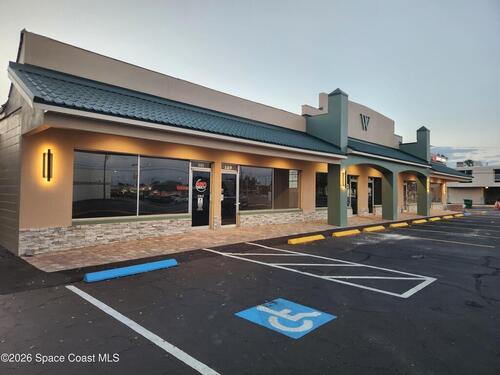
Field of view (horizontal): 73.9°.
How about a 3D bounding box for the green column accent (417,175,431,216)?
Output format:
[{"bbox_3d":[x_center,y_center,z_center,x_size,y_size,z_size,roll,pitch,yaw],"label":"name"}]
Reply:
[{"bbox_3d":[11.879,0.517,22.730,0.590,2.719,0.590,0,-1,44],"label":"green column accent"}]

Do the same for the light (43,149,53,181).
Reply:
[{"bbox_3d":[-5.078,-0.559,8.354,0.120,0.803,0.200,0,-1,44],"label":"light"}]

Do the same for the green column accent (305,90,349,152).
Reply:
[{"bbox_3d":[3.698,-3.159,16.155,1.930,3.078,0.652,0,-1,44],"label":"green column accent"}]

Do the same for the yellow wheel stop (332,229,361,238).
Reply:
[{"bbox_3d":[3.684,1.718,12.725,0.170,0.130,1.860,0,-1,44],"label":"yellow wheel stop"}]

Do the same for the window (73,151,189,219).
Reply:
[{"bbox_3d":[-3.611,-0.067,10.771,0.100,1.959,3.949,0,-1,44],"label":"window"}]

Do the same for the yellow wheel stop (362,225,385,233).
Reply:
[{"bbox_3d":[5.178,1.707,13.881,0.160,0.130,1.830,0,-1,44],"label":"yellow wheel stop"}]

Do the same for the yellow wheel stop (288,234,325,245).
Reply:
[{"bbox_3d":[1.816,1.636,10.443,0.160,0.130,1.830,0,-1,44],"label":"yellow wheel stop"}]

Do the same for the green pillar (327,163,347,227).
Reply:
[{"bbox_3d":[3.835,0.327,14.501,0.590,2.719,0.590,0,-1,44],"label":"green pillar"}]

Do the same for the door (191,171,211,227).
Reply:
[{"bbox_3d":[-1.793,0.400,12.107,0.070,2.112,0.885,0,-1,44],"label":"door"}]

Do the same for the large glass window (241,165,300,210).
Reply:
[{"bbox_3d":[1.077,0.049,15.566,0.100,1.929,4.373,0,-1,44],"label":"large glass window"}]

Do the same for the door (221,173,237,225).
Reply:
[{"bbox_3d":[-0.829,0.447,13.100,0.070,2.098,0.850,0,-1,44],"label":"door"}]

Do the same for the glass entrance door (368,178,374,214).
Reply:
[{"bbox_3d":[8.395,0.631,23.048,0.100,2.343,0.920,0,-1,44],"label":"glass entrance door"}]

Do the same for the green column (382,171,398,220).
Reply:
[{"bbox_3d":[7.624,0.423,18.086,0.600,2.700,0.600,2,0,42],"label":"green column"}]

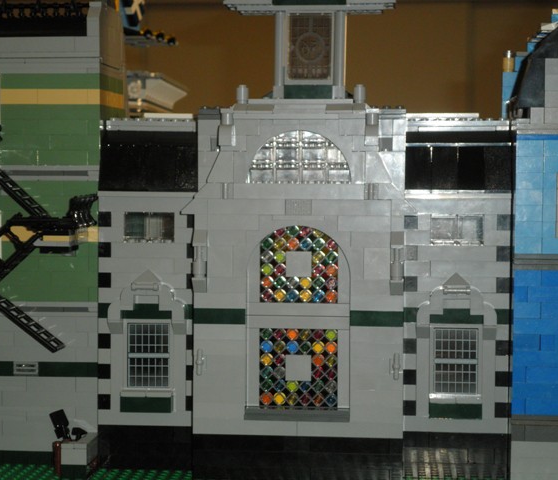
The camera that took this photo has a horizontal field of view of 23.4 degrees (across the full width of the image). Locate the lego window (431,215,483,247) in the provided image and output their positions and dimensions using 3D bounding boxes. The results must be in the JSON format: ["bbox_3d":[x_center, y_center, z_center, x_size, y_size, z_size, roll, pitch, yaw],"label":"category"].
[{"bbox_3d":[0.110,-0.006,0.831,0.032,0.019,0.008,1,3,6],"label":"lego window"}]

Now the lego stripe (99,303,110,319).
[{"bbox_3d":[-0.110,0.044,0.855,0.008,0.010,0.008,1,3,6],"label":"lego stripe"}]

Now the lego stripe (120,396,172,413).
[{"bbox_3d":[-0.083,0.103,0.847,0.032,0.010,0.008,1,3,6],"label":"lego stripe"}]

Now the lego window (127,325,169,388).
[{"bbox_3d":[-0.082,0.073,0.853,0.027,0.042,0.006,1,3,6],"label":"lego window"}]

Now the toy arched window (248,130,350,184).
[{"bbox_3d":[0.013,-0.051,0.822,0.064,0.032,0.008,1,3,6],"label":"toy arched window"}]

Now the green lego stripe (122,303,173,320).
[{"bbox_3d":[-0.082,0.045,0.844,0.032,0.010,0.008,1,3,6],"label":"green lego stripe"}]

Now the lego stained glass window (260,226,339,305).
[{"bbox_3d":[0.012,0.014,0.824,0.048,0.047,0.007,1,3,6],"label":"lego stained glass window"}]

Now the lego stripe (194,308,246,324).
[{"bbox_3d":[-0.036,0.047,0.824,0.032,0.010,0.008,1,3,6],"label":"lego stripe"}]

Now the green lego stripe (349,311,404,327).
[{"bbox_3d":[0.059,0.047,0.815,0.032,0.010,0.008,1,3,6],"label":"green lego stripe"}]

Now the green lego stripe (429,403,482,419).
[{"bbox_3d":[0.109,0.105,0.828,0.032,0.010,0.008,1,3,6],"label":"green lego stripe"}]

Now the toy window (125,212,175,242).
[{"bbox_3d":[-0.082,-0.008,0.850,0.032,0.019,0.008,1,3,6],"label":"toy window"}]

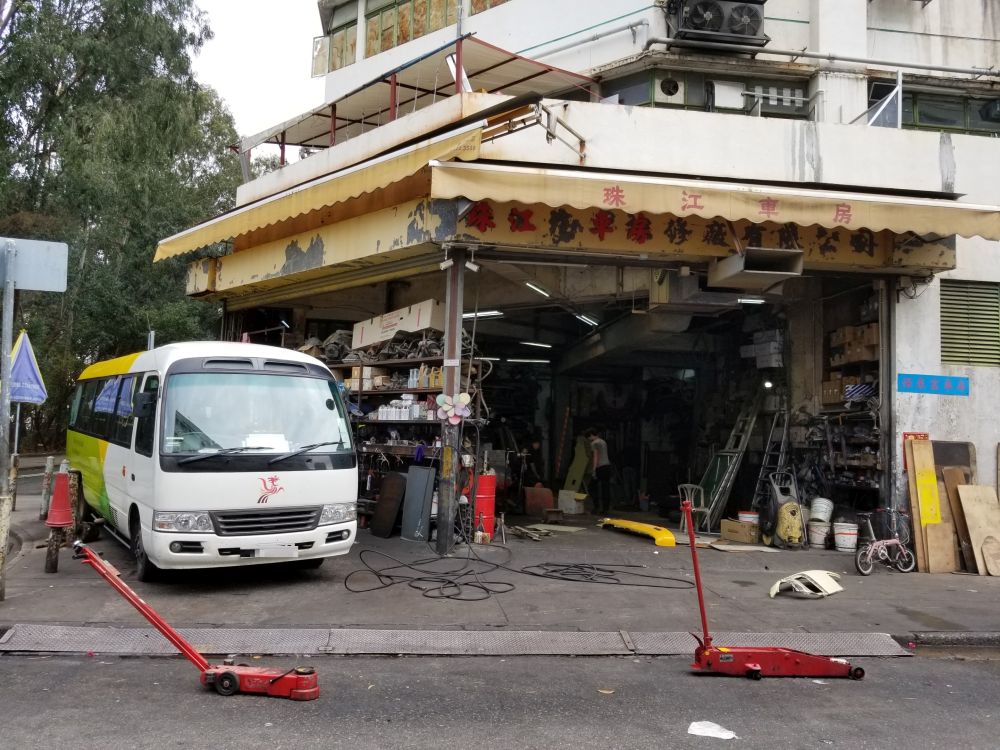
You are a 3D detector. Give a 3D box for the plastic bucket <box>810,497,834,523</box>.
[{"bbox_3d":[4.691,1.965,10.950,0.320,0.350,0.320,8,-17,2],"label":"plastic bucket"}]

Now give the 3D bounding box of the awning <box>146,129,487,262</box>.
[{"bbox_3d":[-2.881,-2.689,11.362,8.259,1.045,1.016,-3,-7,42],"label":"awning"}]

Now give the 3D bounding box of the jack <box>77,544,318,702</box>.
[{"bbox_3d":[-2.055,1.632,5.088,1.739,0.933,0.320,1,-4,3],"label":"jack"}]

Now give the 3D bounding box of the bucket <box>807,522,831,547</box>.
[{"bbox_3d":[4.634,2.325,10.900,0.330,0.385,0.330,2,-4,0],"label":"bucket"}]

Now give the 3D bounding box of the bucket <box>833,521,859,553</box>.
[{"bbox_3d":[4.593,2.159,9.987,0.320,0.360,0.320,2,-5,0],"label":"bucket"}]

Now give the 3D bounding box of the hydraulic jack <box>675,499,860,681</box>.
[{"bbox_3d":[2.068,1.637,5.807,1.390,1.270,0.360,3,-5,-7],"label":"hydraulic jack"}]

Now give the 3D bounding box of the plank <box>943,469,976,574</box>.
[{"bbox_3d":[6.009,1.856,9.697,0.307,1.347,0.030,2,-21,-8],"label":"plank"}]

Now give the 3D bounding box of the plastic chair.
[{"bbox_3d":[3.133,2.132,12.048,0.450,0.800,0.500,3,-5,-7],"label":"plastic chair"}]

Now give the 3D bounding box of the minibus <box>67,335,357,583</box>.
[{"bbox_3d":[-4.290,0.953,10.223,2.080,2.530,6.990,4,-3,-36],"label":"minibus"}]

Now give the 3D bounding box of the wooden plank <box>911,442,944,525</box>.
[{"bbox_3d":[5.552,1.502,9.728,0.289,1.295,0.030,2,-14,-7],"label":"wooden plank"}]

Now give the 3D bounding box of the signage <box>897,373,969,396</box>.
[{"bbox_3d":[5.781,0.132,10.009,1.040,0.235,0.020,3,-4,-7],"label":"signage"}]

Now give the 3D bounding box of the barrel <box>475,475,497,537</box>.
[{"bbox_3d":[-0.346,1.822,10.392,0.580,0.885,0.580,2,-5,0],"label":"barrel"}]

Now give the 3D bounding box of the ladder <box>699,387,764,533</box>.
[{"bbox_3d":[3.983,1.408,12.886,0.180,2.680,0.450,31,-14,-15],"label":"ladder"}]

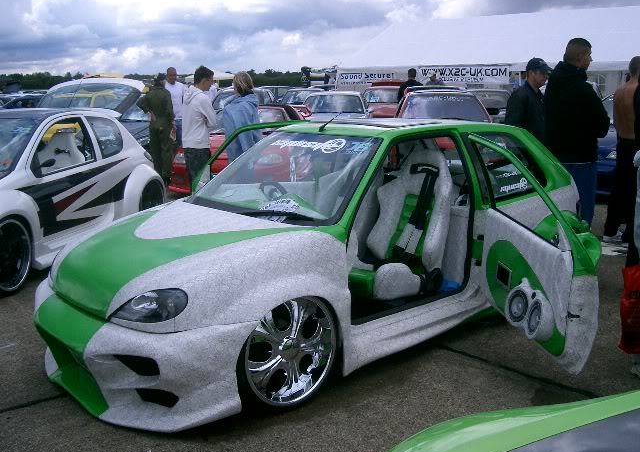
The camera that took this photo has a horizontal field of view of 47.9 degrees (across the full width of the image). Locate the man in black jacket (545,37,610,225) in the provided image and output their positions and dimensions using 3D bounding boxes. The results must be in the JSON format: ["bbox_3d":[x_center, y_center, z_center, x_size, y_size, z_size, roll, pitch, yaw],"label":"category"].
[{"bbox_3d":[2.064,-0.533,5.758,0.370,1.840,0.500,-6,13,-27],"label":"man in black jacket"}]

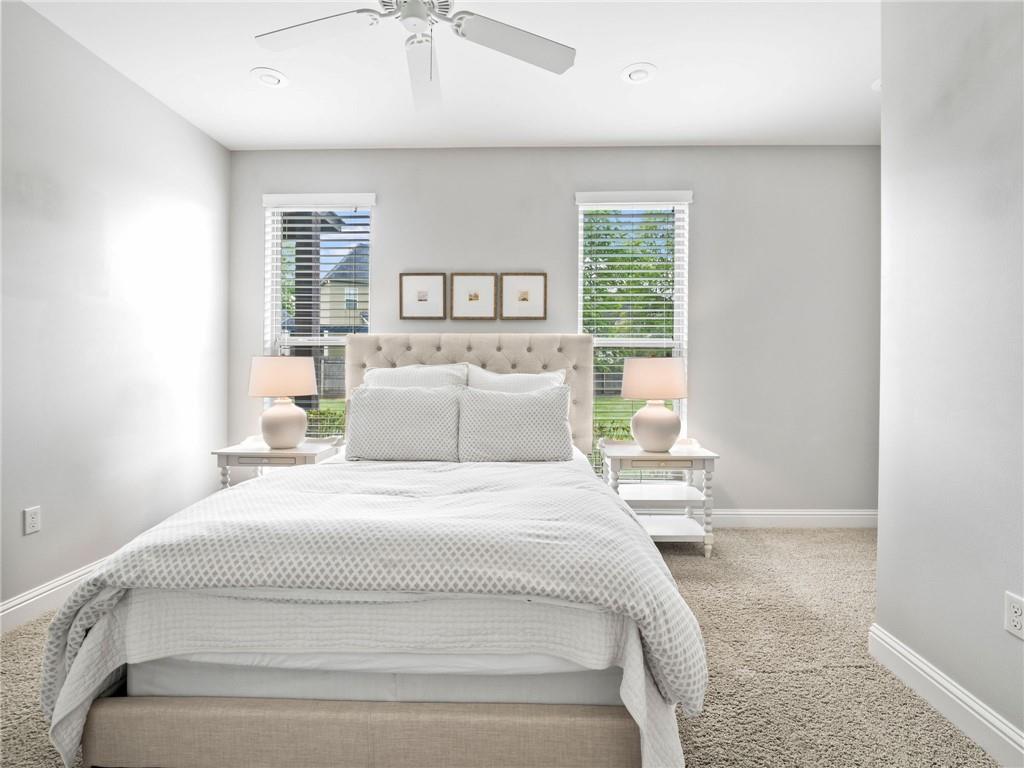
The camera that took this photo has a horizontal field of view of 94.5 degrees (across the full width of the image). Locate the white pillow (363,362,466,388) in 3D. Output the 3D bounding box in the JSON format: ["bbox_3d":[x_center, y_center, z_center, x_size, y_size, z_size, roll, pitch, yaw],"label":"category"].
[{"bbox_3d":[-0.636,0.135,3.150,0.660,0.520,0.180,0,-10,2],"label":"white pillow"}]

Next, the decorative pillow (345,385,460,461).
[{"bbox_3d":[-0.707,0.261,3.055,0.720,0.480,0.180,0,-19,1],"label":"decorative pillow"}]

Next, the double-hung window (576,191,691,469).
[{"bbox_3d":[0.870,-0.335,3.420,0.815,2.060,0.120,0,1,2],"label":"double-hung window"}]

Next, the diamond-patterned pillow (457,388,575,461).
[{"bbox_3d":[0.022,0.263,3.033,0.720,0.480,0.180,0,-19,1],"label":"diamond-patterned pillow"}]

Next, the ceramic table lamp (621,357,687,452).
[{"bbox_3d":[0.953,0.136,3.144,0.425,0.625,0.425,0,1,1],"label":"ceramic table lamp"}]

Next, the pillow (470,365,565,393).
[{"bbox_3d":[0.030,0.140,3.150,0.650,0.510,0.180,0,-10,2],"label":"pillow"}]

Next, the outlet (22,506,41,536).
[{"bbox_3d":[-2.193,0.626,2.165,0.008,0.116,0.072,0,1,1],"label":"outlet"}]

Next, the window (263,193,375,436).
[{"bbox_3d":[-1.465,-0.322,3.588,0.793,2.060,0.065,0,1,1],"label":"window"}]

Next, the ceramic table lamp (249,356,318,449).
[{"bbox_3d":[-1.595,0.133,3.300,0.425,0.625,0.425,0,1,1],"label":"ceramic table lamp"}]

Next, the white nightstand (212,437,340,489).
[{"bbox_3d":[-1.606,0.733,3.291,0.695,0.675,0.440,0,1,1],"label":"white nightstand"}]

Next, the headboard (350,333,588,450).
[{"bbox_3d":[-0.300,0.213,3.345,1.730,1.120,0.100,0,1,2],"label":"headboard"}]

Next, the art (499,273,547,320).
[{"bbox_3d":[0.083,-0.645,3.488,0.350,0.352,0.025,0,1,1],"label":"art"}]

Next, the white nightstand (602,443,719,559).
[{"bbox_3d":[0.926,0.713,3.075,0.690,0.660,0.420,0,1,3],"label":"white nightstand"}]

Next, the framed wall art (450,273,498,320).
[{"bbox_3d":[-0.271,-0.631,3.422,0.334,0.341,0.026,0,1,2],"label":"framed wall art"}]

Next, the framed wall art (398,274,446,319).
[{"bbox_3d":[-0.641,-0.631,3.430,0.334,0.341,0.026,0,1,2],"label":"framed wall art"}]

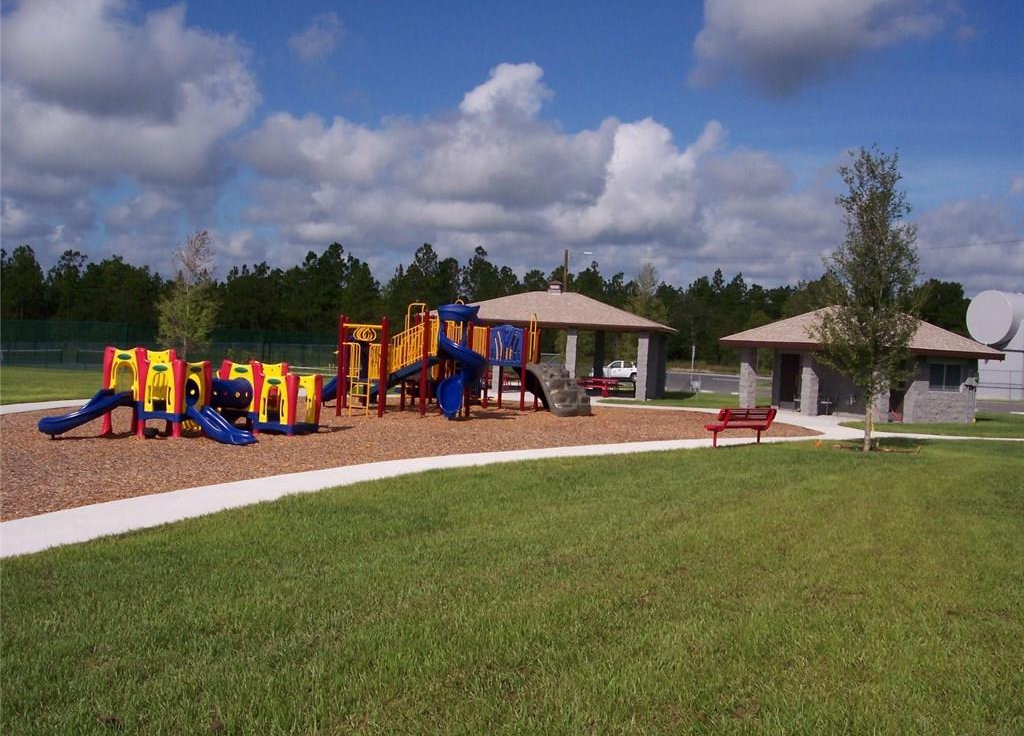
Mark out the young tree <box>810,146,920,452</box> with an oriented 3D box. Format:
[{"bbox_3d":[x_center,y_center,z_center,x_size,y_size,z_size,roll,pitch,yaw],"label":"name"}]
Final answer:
[{"bbox_3d":[7.466,-1.418,23.446,2.150,6.280,2.100,3,1,0],"label":"young tree"}]

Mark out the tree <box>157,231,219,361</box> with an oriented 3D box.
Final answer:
[{"bbox_3d":[-12.458,-2.358,43.013,2.350,6.000,2.300,3,1,0],"label":"tree"}]

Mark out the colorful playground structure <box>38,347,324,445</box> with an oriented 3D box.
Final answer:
[{"bbox_3d":[-5.464,0.431,19.608,4.900,1.530,3.100,2,1,-44],"label":"colorful playground structure"}]

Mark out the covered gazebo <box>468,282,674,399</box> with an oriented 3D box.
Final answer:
[{"bbox_3d":[1.940,-1.416,51.767,10.548,5.200,8.563,3,1,14],"label":"covered gazebo"}]

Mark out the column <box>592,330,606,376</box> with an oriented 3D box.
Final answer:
[{"bbox_3d":[4.268,-0.224,54.951,0.412,2.957,0.412,3,1,14],"label":"column"}]

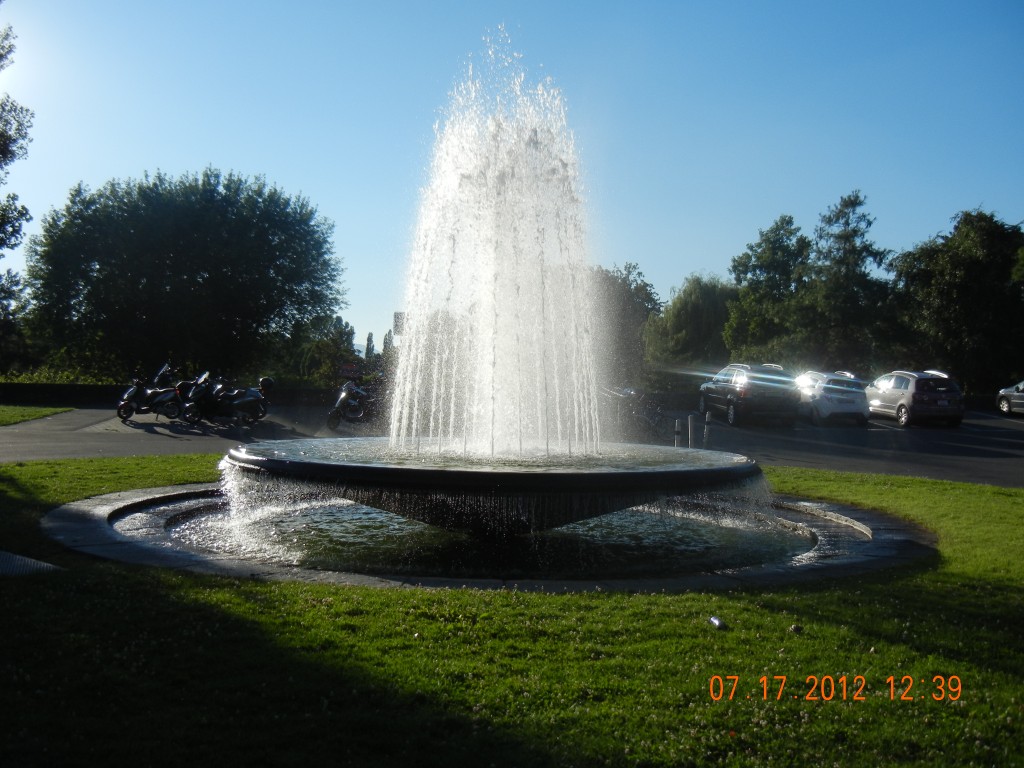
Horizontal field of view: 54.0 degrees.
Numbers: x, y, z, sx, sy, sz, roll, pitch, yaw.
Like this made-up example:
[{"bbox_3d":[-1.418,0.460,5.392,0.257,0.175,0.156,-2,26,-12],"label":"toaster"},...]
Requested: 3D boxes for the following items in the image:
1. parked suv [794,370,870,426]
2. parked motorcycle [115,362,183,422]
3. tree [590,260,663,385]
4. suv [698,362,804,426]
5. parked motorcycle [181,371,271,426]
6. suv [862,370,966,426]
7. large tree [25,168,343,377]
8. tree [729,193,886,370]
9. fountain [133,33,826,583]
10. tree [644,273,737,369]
[{"bbox_3d":[9.620,0.310,31.000,1.780,1.600,4.250,1,3,0],"label":"parked suv"},{"bbox_3d":[-10.019,0.359,27.800,1.850,1.240,0.740,1,0,-12],"label":"parked motorcycle"},{"bbox_3d":[6.372,-3.027,58.000,5.000,8.000,5.000,1,0,0],"label":"tree"},{"bbox_3d":[6.900,0.180,29.900,1.870,1.740,4.600,1,3,-3],"label":"suv"},{"bbox_3d":[-7.802,0.379,27.200,2.150,1.320,0.800,1,0,-7],"label":"parked motorcycle"},{"bbox_3d":[12.230,0.330,31.100,1.780,1.600,4.200,1,3,-2],"label":"suv"},{"bbox_3d":[-14.044,-4.297,43.000,13.400,9.800,12.500,1,0,0],"label":"large tree"},{"bbox_3d":[14.054,-4.033,48.000,7.800,10.100,7.600,1,0,0],"label":"tree"},{"bbox_3d":[-0.162,-1.355,12.163,8.500,5.750,8.500,1,0,0],"label":"fountain"},{"bbox_3d":[11.891,-3.297,67.000,6.800,8.600,6.800,1,0,0],"label":"tree"}]

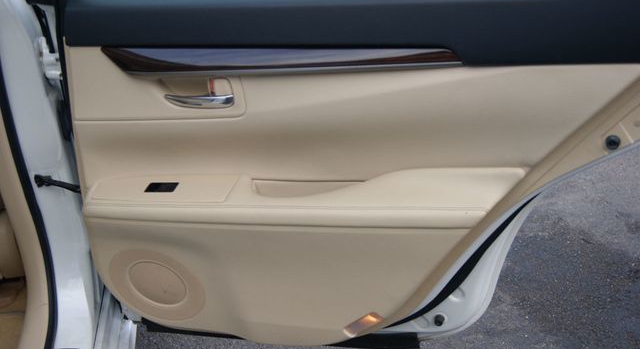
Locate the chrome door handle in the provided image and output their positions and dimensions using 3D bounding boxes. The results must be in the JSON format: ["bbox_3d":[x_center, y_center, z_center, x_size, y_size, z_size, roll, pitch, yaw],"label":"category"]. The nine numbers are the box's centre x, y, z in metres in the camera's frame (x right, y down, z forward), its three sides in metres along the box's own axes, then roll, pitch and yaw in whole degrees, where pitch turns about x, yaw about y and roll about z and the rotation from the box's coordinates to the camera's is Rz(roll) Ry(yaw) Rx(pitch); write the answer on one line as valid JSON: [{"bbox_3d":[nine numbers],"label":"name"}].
[{"bbox_3d":[-0.195,-0.118,1.235,0.113,0.026,0.028,-1,23,-3],"label":"chrome door handle"}]

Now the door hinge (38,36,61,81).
[{"bbox_3d":[-0.453,-0.193,1.275,0.048,0.075,0.050,-1,23,-3],"label":"door hinge"}]

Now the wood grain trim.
[{"bbox_3d":[-0.063,-0.181,1.225,0.575,0.047,0.040,-1,23,-3],"label":"wood grain trim"}]

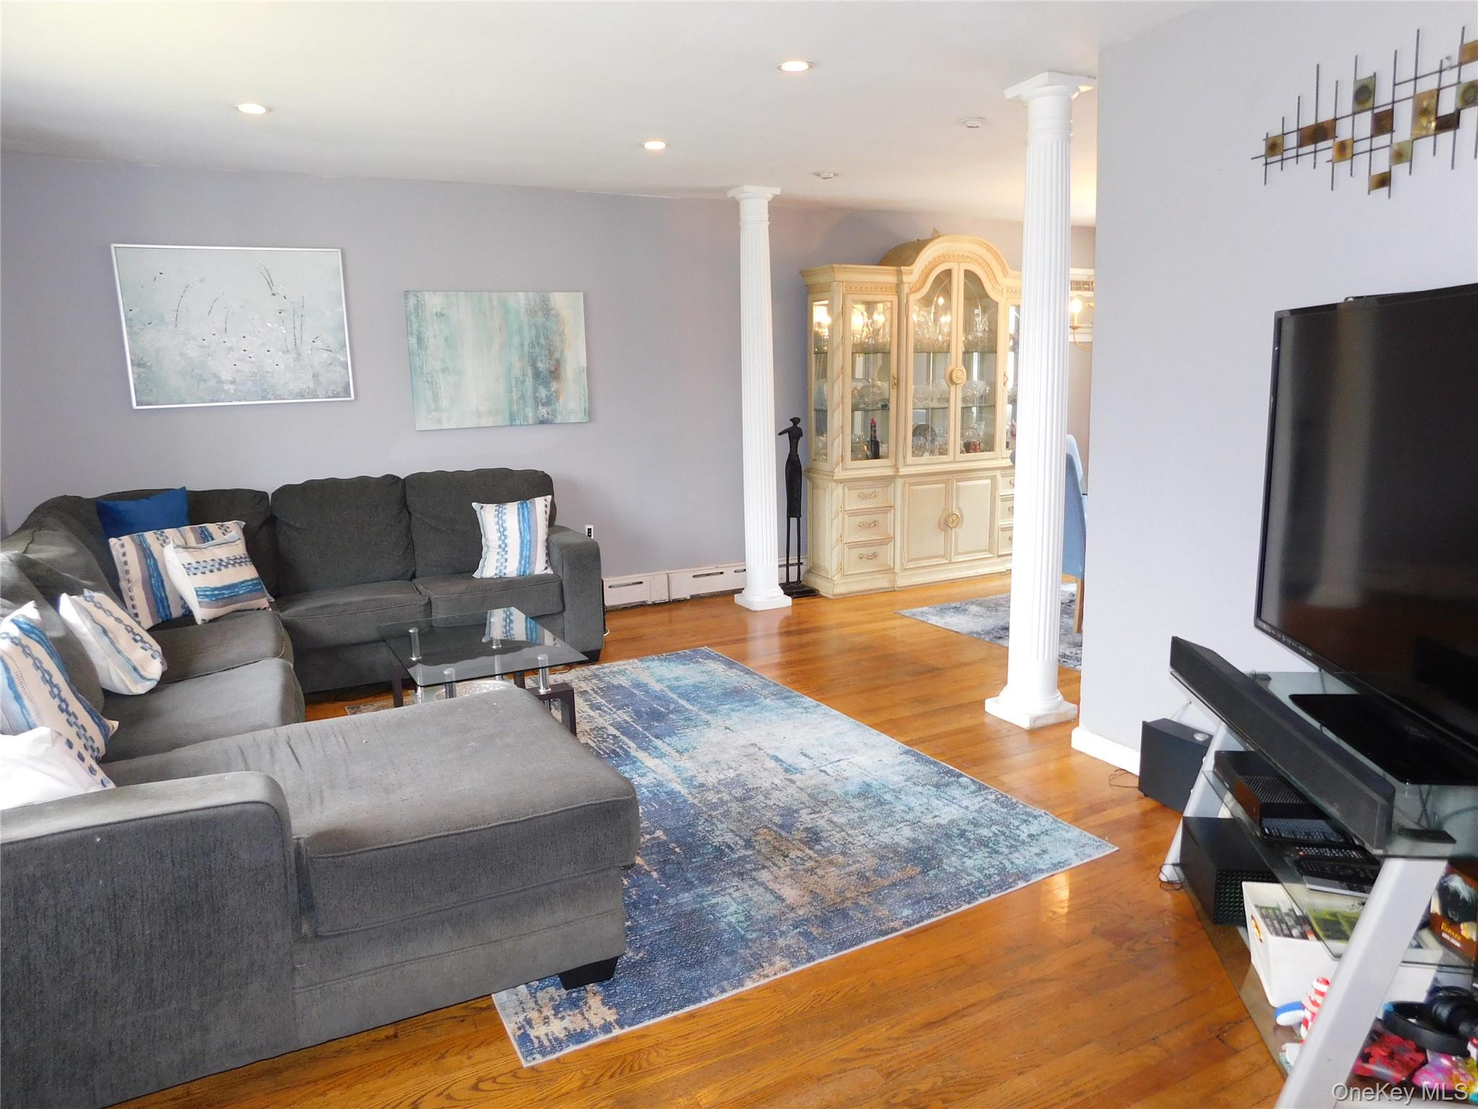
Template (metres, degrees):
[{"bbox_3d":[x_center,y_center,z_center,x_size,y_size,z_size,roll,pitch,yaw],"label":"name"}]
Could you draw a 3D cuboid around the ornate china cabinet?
[{"bbox_3d":[1.306,-0.949,6.632,1.870,2.250,0.460,-7,12,-28],"label":"ornate china cabinet"}]

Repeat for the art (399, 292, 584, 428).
[{"bbox_3d":[-1.326,-1.086,5.487,0.990,0.737,0.035,-7,12,-28],"label":"art"}]

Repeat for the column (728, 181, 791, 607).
[{"bbox_3d":[0.120,-0.899,5.936,0.262,2.466,0.262,-7,12,-28],"label":"column"}]

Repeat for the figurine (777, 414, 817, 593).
[{"bbox_3d":[0.351,-0.305,6.330,0.215,1.143,0.220,-7,12,-28],"label":"figurine"}]

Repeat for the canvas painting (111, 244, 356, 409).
[{"bbox_3d":[-2.458,-1.123,4.848,0.993,0.750,0.030,-7,12,-28],"label":"canvas painting"}]

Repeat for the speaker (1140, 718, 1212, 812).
[{"bbox_3d":[1.467,0.700,3.211,0.130,0.260,0.280,-7,12,-28],"label":"speaker"}]

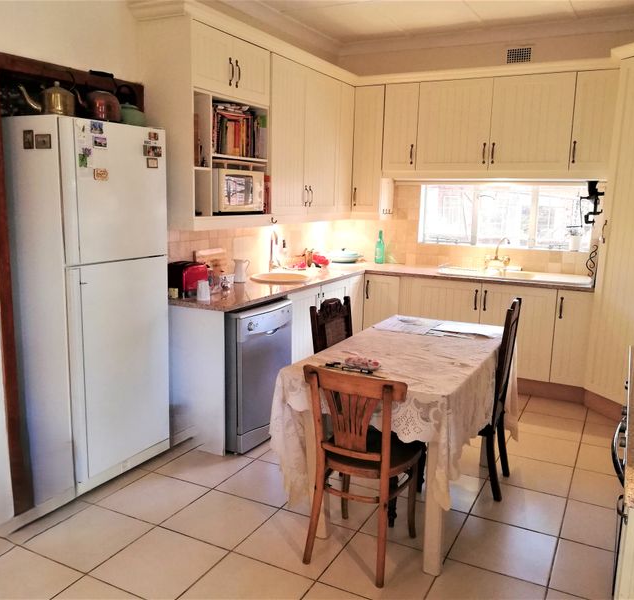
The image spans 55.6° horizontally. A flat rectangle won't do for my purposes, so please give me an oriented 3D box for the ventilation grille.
[{"bbox_3d":[1.605,-1.943,4.777,0.179,0.110,0.033,6,11,27],"label":"ventilation grille"}]

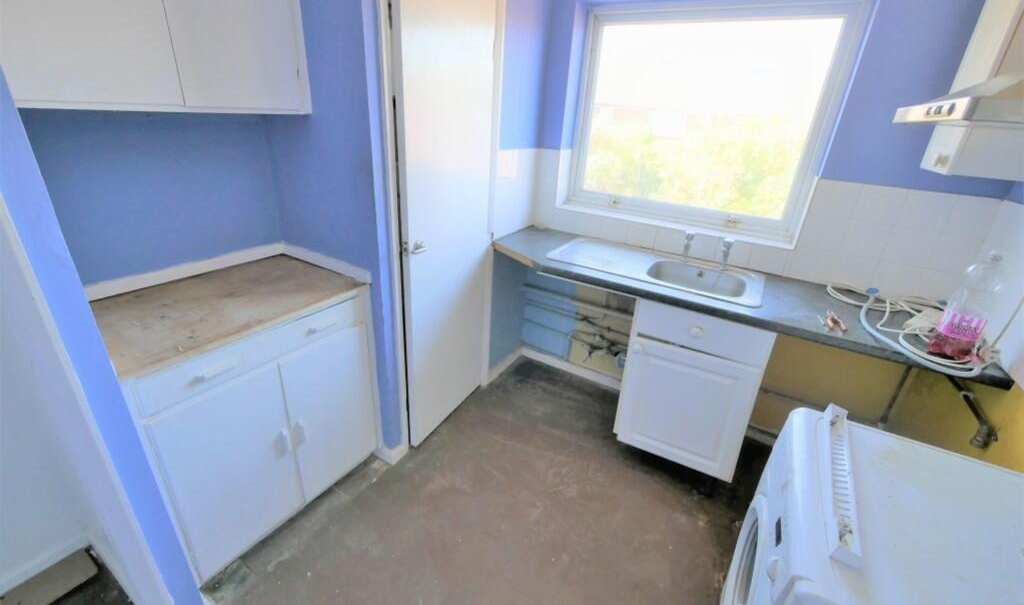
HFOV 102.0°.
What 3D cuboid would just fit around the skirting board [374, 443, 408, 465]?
[{"bbox_3d":[-0.578,0.697,1.977,0.130,0.065,0.105,17,27,26],"label":"skirting board"}]

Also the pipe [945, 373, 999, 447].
[{"bbox_3d":[1.460,0.333,1.353,0.075,0.080,0.450,17,27,26],"label":"pipe"}]

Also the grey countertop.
[{"bbox_3d":[0.790,-0.102,1.869,1.902,0.035,0.645,17,27,26],"label":"grey countertop"}]

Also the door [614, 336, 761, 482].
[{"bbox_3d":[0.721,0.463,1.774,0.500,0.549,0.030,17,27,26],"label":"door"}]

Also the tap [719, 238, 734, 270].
[{"bbox_3d":[1.007,-0.220,1.947,0.054,0.148,0.105,17,27,26],"label":"tap"}]

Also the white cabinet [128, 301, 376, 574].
[{"bbox_3d":[-1.067,0.373,1.653,0.605,0.850,0.820,17,27,26],"label":"white cabinet"}]

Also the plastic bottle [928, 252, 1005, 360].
[{"bbox_3d":[1.427,0.007,1.286,0.112,0.320,0.112,17,27,26],"label":"plastic bottle"}]

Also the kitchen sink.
[{"bbox_3d":[0.670,-0.111,1.992,0.912,0.152,0.453,17,27,26],"label":"kitchen sink"}]

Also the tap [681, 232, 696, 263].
[{"bbox_3d":[0.855,-0.265,2.026,0.054,0.146,0.105,17,27,26],"label":"tap"}]

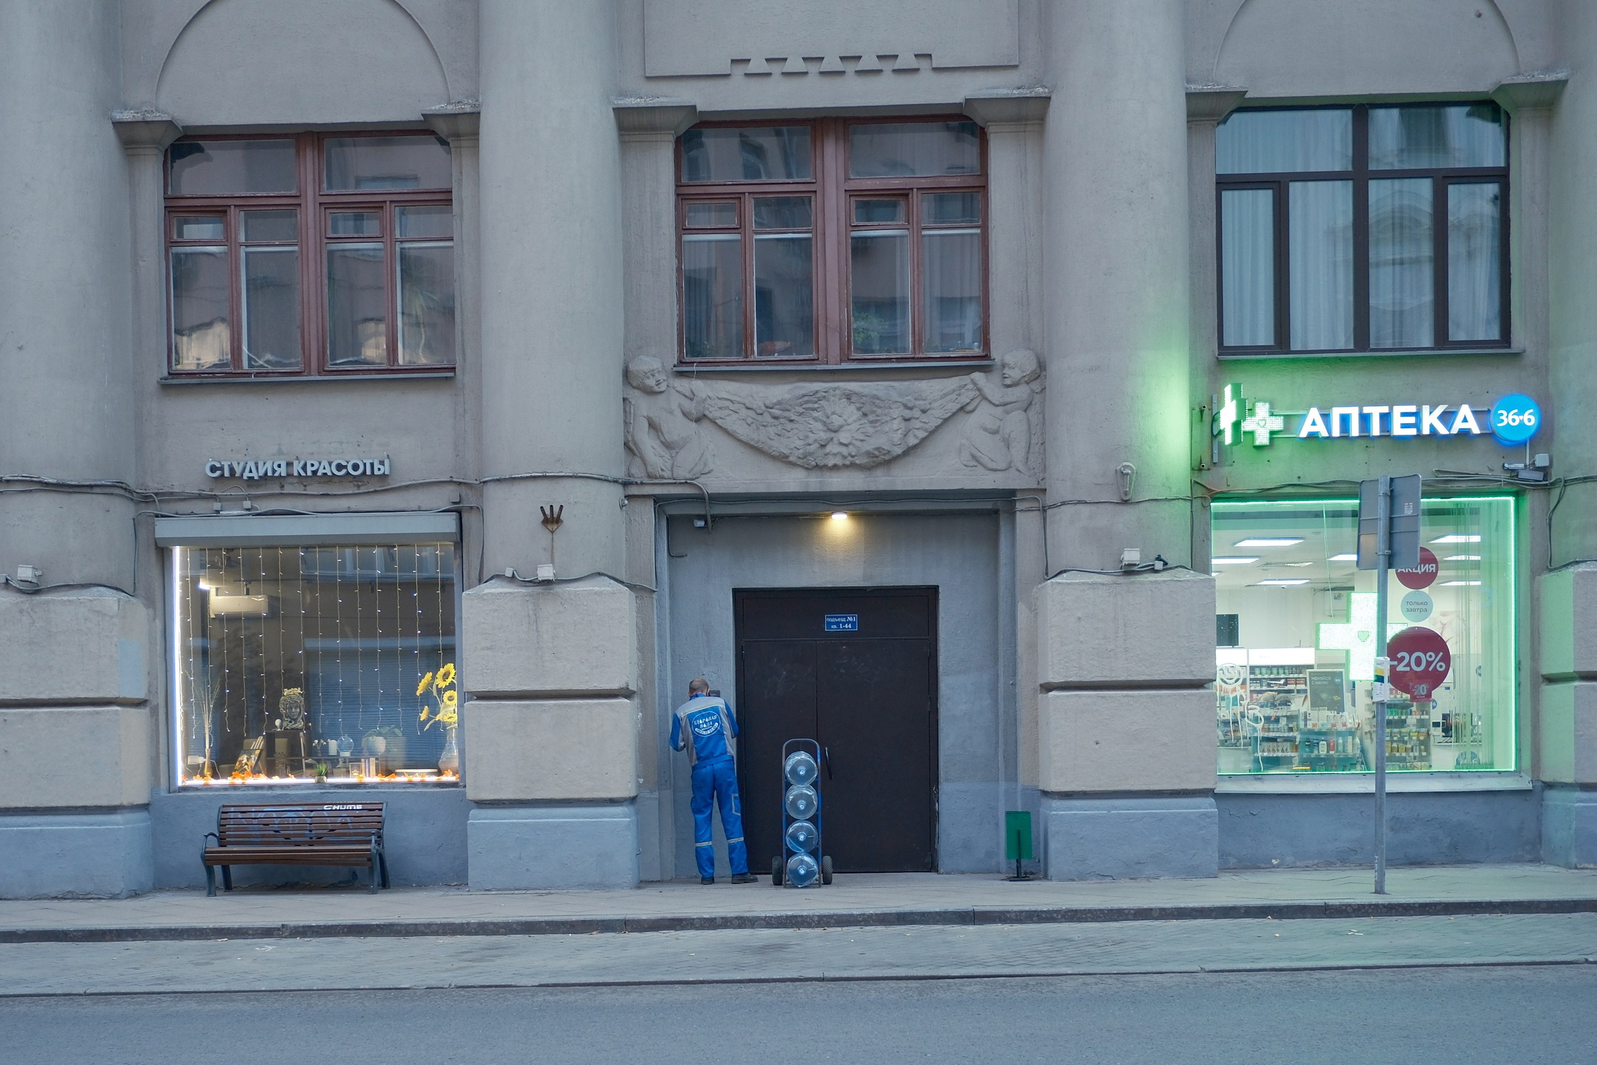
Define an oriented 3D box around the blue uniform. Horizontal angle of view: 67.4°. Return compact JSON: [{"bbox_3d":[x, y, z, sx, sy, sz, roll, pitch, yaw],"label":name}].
[{"bbox_3d":[-0.771,2.207,10.420,0.650,1.570,0.450,-1,0,3],"label":"blue uniform"}]

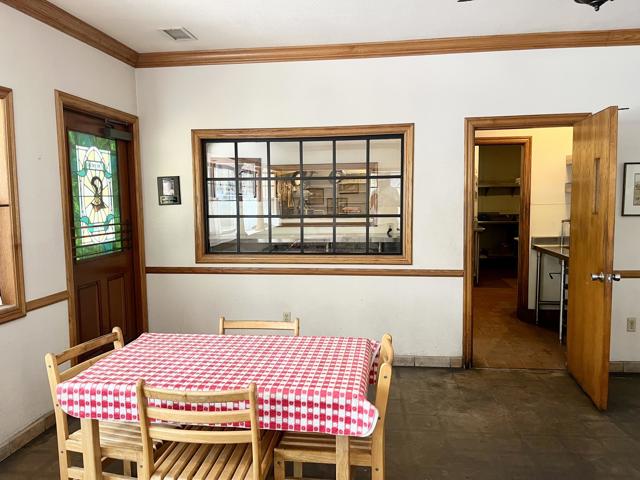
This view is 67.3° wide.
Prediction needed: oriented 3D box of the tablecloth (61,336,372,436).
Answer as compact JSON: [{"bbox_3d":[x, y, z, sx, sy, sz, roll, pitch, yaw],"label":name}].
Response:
[{"bbox_3d":[-0.377,0.621,2.240,1.325,0.155,0.800,0,5,7],"label":"tablecloth"}]

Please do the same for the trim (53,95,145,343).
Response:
[{"bbox_3d":[-1.699,0.060,3.861,0.070,2.225,1.130,0,5,7],"label":"trim"}]

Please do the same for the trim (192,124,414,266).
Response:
[{"bbox_3d":[-0.167,-0.381,4.211,1.940,1.198,0.065,0,5,7],"label":"trim"}]

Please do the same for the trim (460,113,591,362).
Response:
[{"bbox_3d":[1.712,0.047,4.025,0.984,2.131,0.070,0,5,7],"label":"trim"}]

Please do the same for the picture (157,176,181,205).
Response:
[{"bbox_3d":[-1.359,-0.441,4.333,0.212,0.253,0.020,0,5,7],"label":"picture"}]

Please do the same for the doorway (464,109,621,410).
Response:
[{"bbox_3d":[1.665,0.084,3.640,0.984,2.131,0.860,0,5,7],"label":"doorway"}]

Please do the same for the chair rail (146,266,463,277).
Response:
[{"bbox_3d":[-0.189,0.289,4.258,2.844,0.060,0.025,0,5,7],"label":"chair rail"}]

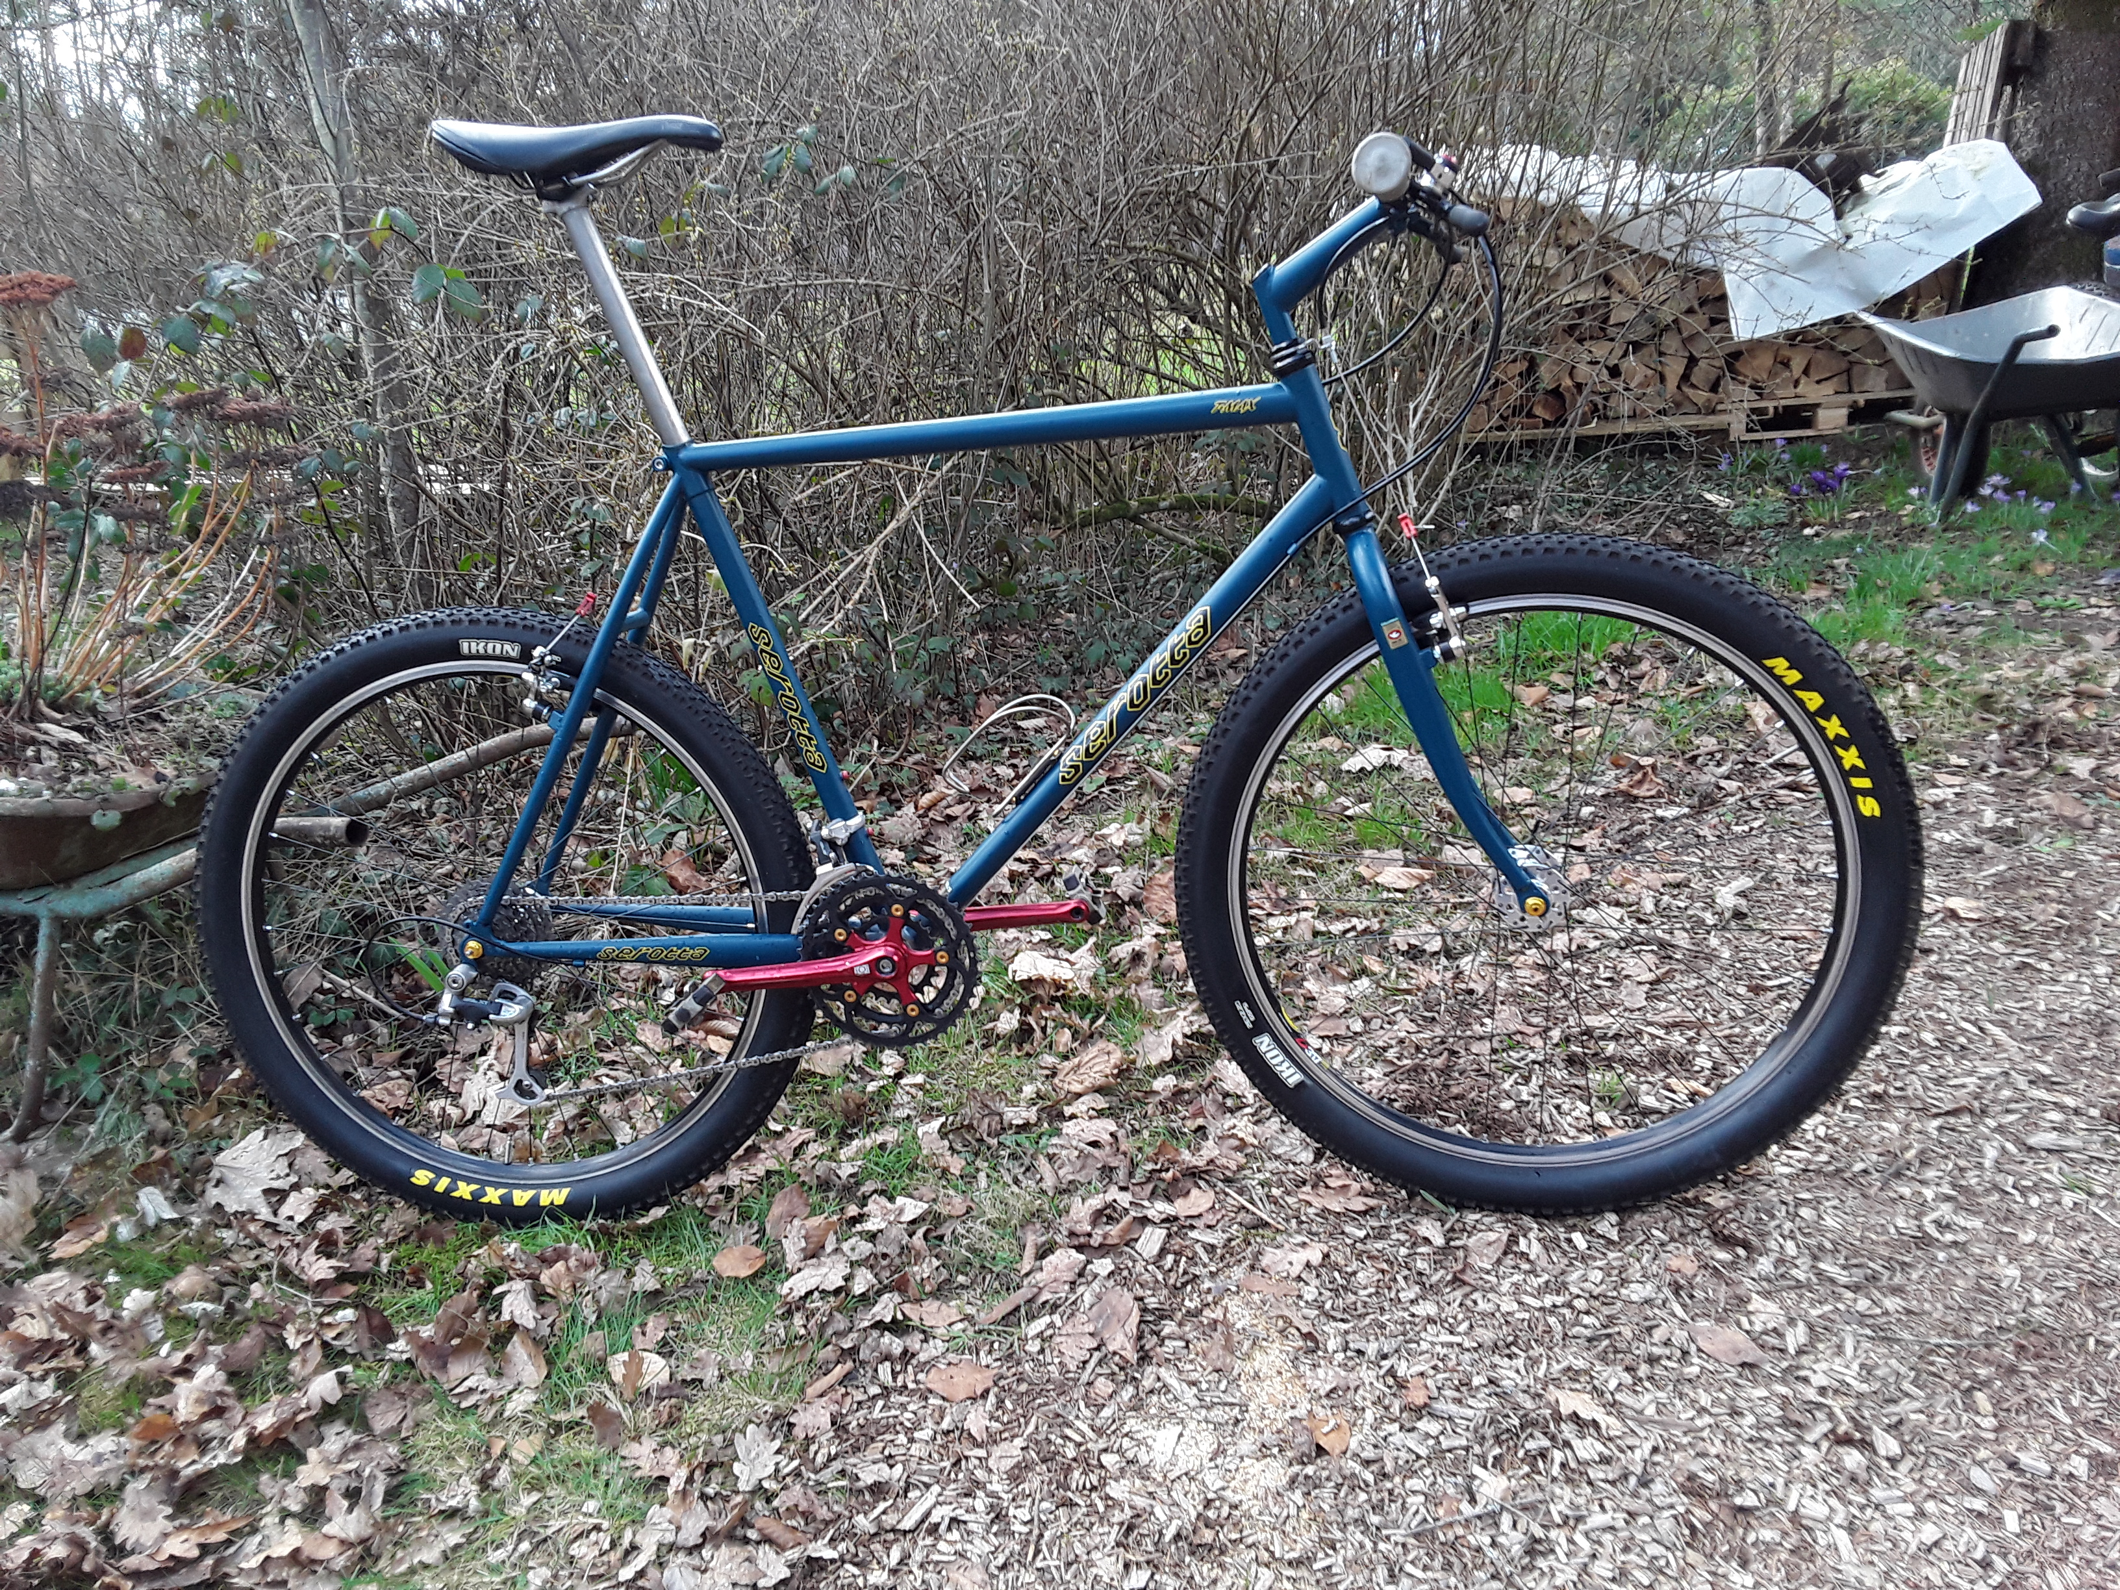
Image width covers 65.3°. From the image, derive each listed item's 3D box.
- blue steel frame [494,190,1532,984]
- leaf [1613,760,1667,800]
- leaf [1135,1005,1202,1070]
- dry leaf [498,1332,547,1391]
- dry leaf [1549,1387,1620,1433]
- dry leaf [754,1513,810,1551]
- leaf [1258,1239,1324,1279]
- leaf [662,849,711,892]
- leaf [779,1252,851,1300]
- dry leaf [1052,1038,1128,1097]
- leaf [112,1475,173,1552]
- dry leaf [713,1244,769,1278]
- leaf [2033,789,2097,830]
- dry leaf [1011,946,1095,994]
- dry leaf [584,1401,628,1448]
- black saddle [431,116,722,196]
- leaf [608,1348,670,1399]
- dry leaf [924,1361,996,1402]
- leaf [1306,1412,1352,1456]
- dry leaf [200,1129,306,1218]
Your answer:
[{"bbox_3d":[-0.091,-0.177,1.589,1.057,0.687,0.145,-3,13,8],"label":"blue steel frame"},{"bbox_3d":[0.924,-0.021,2.630,0.077,0.035,0.056,2,21,21],"label":"leaf"},{"bbox_3d":[0.139,0.312,2.122,0.086,0.040,0.110,1,13,23],"label":"leaf"},{"bbox_3d":[-0.504,0.531,1.549,0.042,0.022,0.071,-14,21,-21],"label":"dry leaf"},{"bbox_3d":[0.412,0.483,1.299,0.036,0.018,0.062,-12,15,-31],"label":"dry leaf"},{"bbox_3d":[-0.222,0.588,1.317,0.048,0.018,0.020,8,24,33],"label":"dry leaf"},{"bbox_3d":[0.219,0.441,1.568,0.063,0.016,0.052,-3,13,7],"label":"leaf"},{"bbox_3d":[-0.615,0.123,2.681,0.060,0.045,0.090,-18,23,-30],"label":"leaf"},{"bbox_3d":[-0.238,0.466,1.603,0.068,0.022,0.055,-1,13,14],"label":"leaf"},{"bbox_3d":[0.036,0.322,1.967,0.089,0.022,0.060,-22,25,-37],"label":"dry leaf"},{"bbox_3d":[-0.724,0.567,1.304,0.050,0.030,0.070,-13,15,-32],"label":"leaf"},{"bbox_3d":[-0.319,0.465,1.653,0.054,0.015,0.045,-7,13,-13],"label":"dry leaf"},{"bbox_3d":[1.723,0.026,2.836,0.105,0.045,0.100,3,15,31],"label":"leaf"},{"bbox_3d":[-0.011,0.235,2.206,0.112,0.035,0.070,-5,20,3],"label":"dry leaf"},{"bbox_3d":[-0.380,0.527,1.382,0.034,0.022,0.042,-9,13,-18],"label":"dry leaf"},{"bbox_3d":[-0.436,-0.588,1.517,0.270,0.070,0.140,1,14,8],"label":"black saddle"},{"bbox_3d":[-0.388,0.531,1.526,0.050,0.012,0.044,-13,21,-19],"label":"leaf"},{"bbox_3d":[-0.089,0.523,1.470,0.058,0.010,0.037,1,21,18],"label":"dry leaf"},{"bbox_3d":[0.211,0.501,1.295,0.036,0.018,0.036,-3,13,8],"label":"leaf"},{"bbox_3d":[-0.937,0.438,1.919,0.120,0.050,0.130,-11,14,-28],"label":"dry leaf"}]

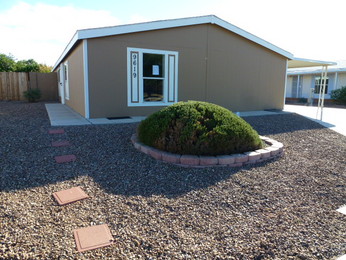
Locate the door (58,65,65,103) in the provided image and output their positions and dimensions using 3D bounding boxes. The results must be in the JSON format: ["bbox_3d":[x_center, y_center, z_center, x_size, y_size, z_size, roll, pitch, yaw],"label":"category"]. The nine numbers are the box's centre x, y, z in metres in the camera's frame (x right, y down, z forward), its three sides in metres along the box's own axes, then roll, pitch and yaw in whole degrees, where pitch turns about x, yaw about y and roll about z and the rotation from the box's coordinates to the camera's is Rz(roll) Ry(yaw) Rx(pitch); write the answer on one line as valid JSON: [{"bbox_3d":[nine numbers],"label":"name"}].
[{"bbox_3d":[-5.921,-2.442,13.371,0.080,2.080,0.920,-4,11,-28],"label":"door"}]

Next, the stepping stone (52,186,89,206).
[{"bbox_3d":[-1.214,0.792,2.972,0.305,0.043,0.302,-8,18,-38],"label":"stepping stone"}]

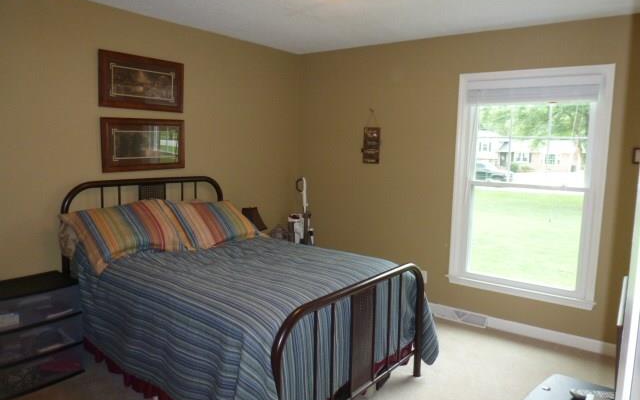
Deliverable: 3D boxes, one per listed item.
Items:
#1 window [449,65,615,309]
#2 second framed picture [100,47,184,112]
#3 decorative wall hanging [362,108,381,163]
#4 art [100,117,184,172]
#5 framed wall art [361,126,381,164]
[{"bbox_3d":[1.618,-0.110,3.529,1.115,1.788,0.110,6,10,34],"label":"window"},{"bbox_3d":[-1.277,-0.840,3.225,0.030,0.376,0.713,6,10,34],"label":"second framed picture"},{"bbox_3d":[0.499,-0.597,4.198,0.174,0.528,0.025,6,10,34],"label":"decorative wall hanging"},{"bbox_3d":[-1.285,-0.408,3.278,0.030,0.376,0.703,6,10,34],"label":"art"},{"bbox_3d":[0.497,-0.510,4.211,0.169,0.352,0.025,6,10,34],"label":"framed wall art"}]

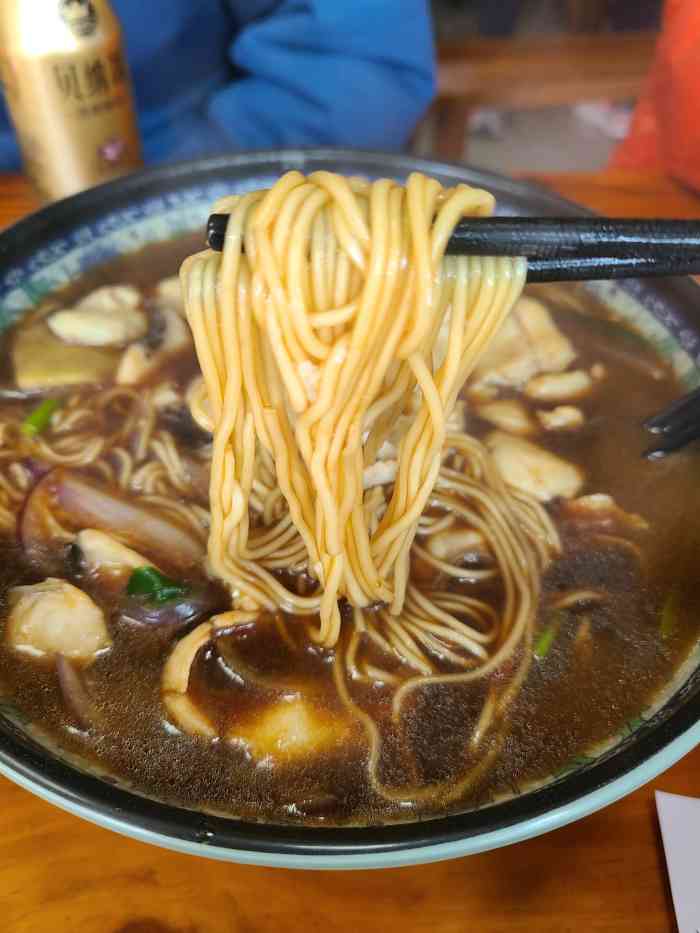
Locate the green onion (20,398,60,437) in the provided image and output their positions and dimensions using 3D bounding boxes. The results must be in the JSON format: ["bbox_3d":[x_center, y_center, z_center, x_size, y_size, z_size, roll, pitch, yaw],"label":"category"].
[{"bbox_3d":[-0.093,-0.015,0.211,0.005,0.004,0.014,16,50,11],"label":"green onion"}]

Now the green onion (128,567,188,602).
[{"bbox_3d":[-0.047,0.029,0.172,0.014,0.005,0.007,10,49,6],"label":"green onion"}]

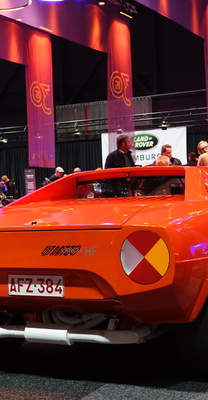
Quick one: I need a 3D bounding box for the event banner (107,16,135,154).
[{"bbox_3d":[0.563,-3.901,23.470,0.040,5.208,1.800,-2,1,29],"label":"event banner"}]

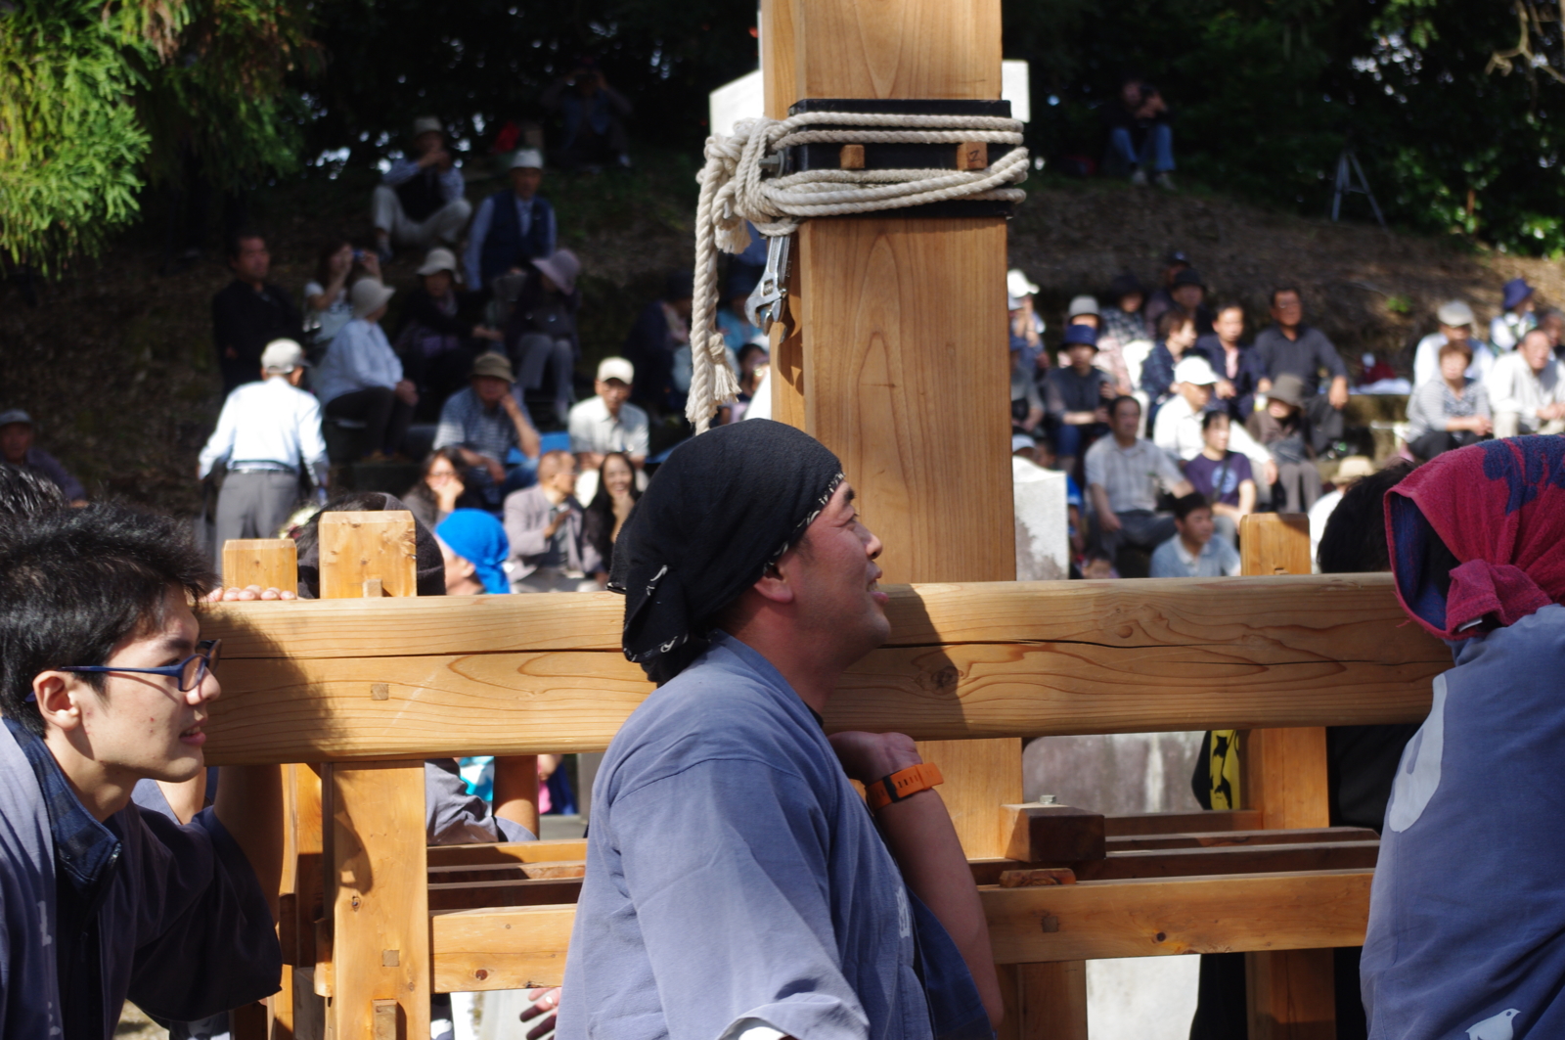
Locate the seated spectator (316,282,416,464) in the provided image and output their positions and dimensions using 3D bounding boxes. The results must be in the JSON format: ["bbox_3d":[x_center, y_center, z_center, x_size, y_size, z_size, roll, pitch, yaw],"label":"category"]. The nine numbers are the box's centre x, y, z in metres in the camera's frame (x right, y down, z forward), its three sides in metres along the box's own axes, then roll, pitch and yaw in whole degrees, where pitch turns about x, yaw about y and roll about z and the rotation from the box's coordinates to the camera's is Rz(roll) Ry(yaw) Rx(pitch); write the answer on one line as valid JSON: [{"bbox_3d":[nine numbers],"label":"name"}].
[{"bbox_3d":[-2.346,-0.842,19.984,0.660,1.030,0.500,-2,-2,30],"label":"seated spectator"}]

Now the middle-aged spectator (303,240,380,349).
[{"bbox_3d":[-2.691,-1.179,21.783,0.520,1.080,0.720,0,-3,-45],"label":"middle-aged spectator"}]

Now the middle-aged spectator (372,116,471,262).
[{"bbox_3d":[-2.245,-2.058,22.200,0.620,0.910,0.750,-1,-1,-5],"label":"middle-aged spectator"}]

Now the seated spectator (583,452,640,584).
[{"bbox_3d":[-0.847,0.197,18.200,0.480,1.100,0.720,-1,-1,0],"label":"seated spectator"}]

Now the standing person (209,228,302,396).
[{"bbox_3d":[-2.708,-0.629,18.400,0.500,1.690,0.340,-1,-1,-20],"label":"standing person"}]

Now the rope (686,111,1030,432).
[{"bbox_3d":[0.089,-0.286,4.150,0.380,0.380,0.280,-1,-1,-13],"label":"rope"}]

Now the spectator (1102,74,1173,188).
[{"bbox_3d":[2.694,-2.944,27.000,0.550,0.860,0.720,-1,-1,-13],"label":"spectator"}]

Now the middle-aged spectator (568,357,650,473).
[{"bbox_3d":[-0.943,-0.365,19.384,0.500,1.050,0.800,-1,-2,-4],"label":"middle-aged spectator"}]

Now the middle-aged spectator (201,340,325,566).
[{"bbox_3d":[-2.540,-0.078,17.375,0.620,1.620,0.450,-2,-2,12],"label":"middle-aged spectator"}]

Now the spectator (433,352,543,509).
[{"bbox_3d":[-1.611,-0.401,19.484,0.600,1.040,0.780,-1,-2,-3],"label":"spectator"}]

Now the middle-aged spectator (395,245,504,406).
[{"bbox_3d":[-1.813,-1.017,19.300,0.570,0.930,0.720,-1,-1,-7],"label":"middle-aged spectator"}]

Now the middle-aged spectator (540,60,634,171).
[{"bbox_3d":[-1.374,-2.836,24.987,0.660,0.810,0.760,-1,-2,0],"label":"middle-aged spectator"}]

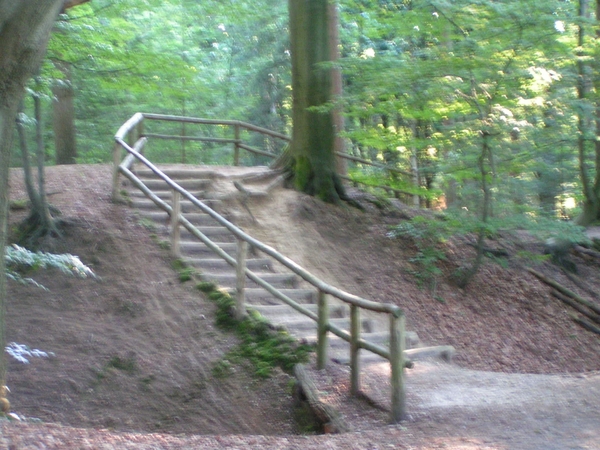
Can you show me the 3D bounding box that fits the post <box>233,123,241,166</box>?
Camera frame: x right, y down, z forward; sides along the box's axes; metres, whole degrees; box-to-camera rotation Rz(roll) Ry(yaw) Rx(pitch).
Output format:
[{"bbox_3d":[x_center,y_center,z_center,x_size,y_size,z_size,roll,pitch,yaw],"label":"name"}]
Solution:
[{"bbox_3d":[-1.330,-1.673,30.000,0.120,0.981,0.120,0,-1,0],"label":"post"}]

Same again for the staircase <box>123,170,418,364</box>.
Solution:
[{"bbox_3d":[-0.550,0.389,21.497,1.650,2.850,7.900,0,-1,-26],"label":"staircase"}]

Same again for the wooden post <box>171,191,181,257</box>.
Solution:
[{"bbox_3d":[-1.848,-0.007,21.100,0.120,1.009,0.120,0,-1,0],"label":"wooden post"}]

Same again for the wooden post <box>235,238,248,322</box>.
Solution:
[{"bbox_3d":[-0.786,0.732,19.100,0.125,1.102,0.125,0,-1,0],"label":"wooden post"}]

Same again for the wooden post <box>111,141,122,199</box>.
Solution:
[{"bbox_3d":[-2.995,-0.865,23.200,0.120,0.963,0.120,0,-1,0],"label":"wooden post"}]

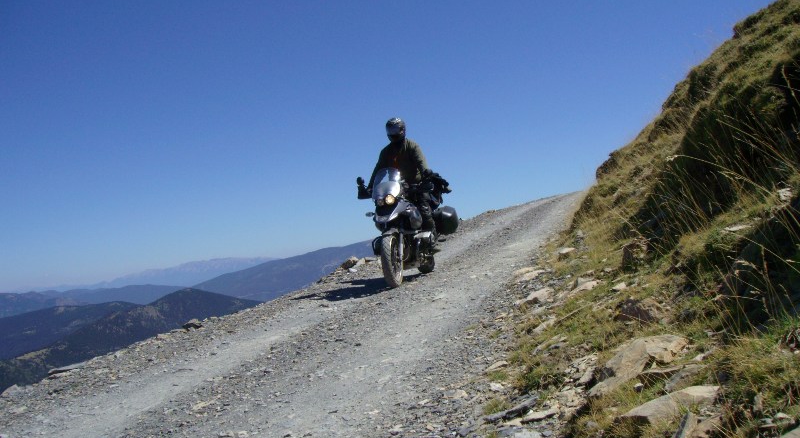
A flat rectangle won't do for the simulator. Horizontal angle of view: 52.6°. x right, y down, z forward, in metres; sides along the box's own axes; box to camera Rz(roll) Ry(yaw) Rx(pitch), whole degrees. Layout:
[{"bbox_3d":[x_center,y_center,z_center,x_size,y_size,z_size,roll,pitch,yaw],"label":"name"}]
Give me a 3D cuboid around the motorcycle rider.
[{"bbox_3d":[0.038,-0.460,10.330,0.820,1.650,0.800,-6,-2,17],"label":"motorcycle rider"}]

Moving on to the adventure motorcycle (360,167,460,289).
[{"bbox_3d":[0.065,0.061,10.329,0.980,1.440,2.200,-7,1,17],"label":"adventure motorcycle"}]

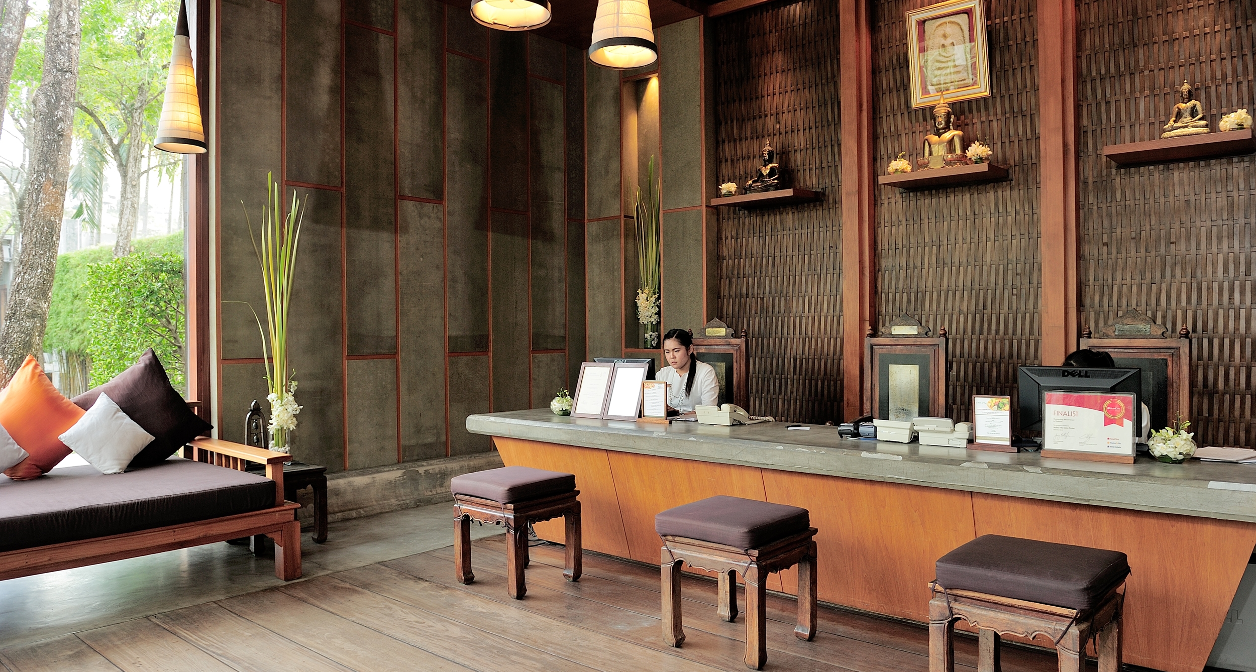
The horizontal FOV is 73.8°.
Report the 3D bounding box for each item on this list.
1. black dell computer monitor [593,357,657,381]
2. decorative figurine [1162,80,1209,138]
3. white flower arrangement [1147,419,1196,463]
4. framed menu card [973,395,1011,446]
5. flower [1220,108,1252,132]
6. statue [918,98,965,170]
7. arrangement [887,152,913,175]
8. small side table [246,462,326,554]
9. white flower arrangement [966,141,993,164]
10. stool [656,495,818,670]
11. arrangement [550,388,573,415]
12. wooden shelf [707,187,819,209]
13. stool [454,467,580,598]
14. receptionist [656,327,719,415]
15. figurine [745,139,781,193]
[{"bbox_3d":[-0.013,0.294,4.882,0.440,0.324,0.170,0,1,37],"label":"black dell computer monitor"},{"bbox_3d":[2.934,-1.192,4.407,0.220,0.270,0.125,0,1,39],"label":"decorative figurine"},{"bbox_3d":[2.037,0.381,3.136,0.160,0.150,0.160,0,1,39],"label":"white flower arrangement"},{"bbox_3d":[1.427,0.335,3.275,0.165,0.203,0.045,0,1,33],"label":"framed menu card"},{"bbox_3d":[3.090,-1.096,4.254,0.137,0.105,0.137,0,1,39],"label":"flower"},{"bbox_3d":[1.955,-1.259,5.212,0.260,0.425,0.170,0,1,39],"label":"statue"},{"bbox_3d":[1.743,-1.103,5.364,0.145,0.128,0.145,0,1,39],"label":"arrangement"},{"bbox_3d":[-1.995,0.963,4.714,0.417,0.432,0.442,0,1,40],"label":"small side table"},{"bbox_3d":[2.121,-1.109,5.052,0.145,0.122,0.145,0,1,39],"label":"white flower arrangement"},{"bbox_3d":[0.447,0.952,3.310,0.435,0.505,0.445,0,1,39],"label":"stool"},{"bbox_3d":[-0.376,0.376,4.812,0.136,0.157,0.136,0,0,0],"label":"arrangement"},{"bbox_3d":[1.011,-0.992,6.161,0.681,0.045,0.429,0,1,40],"label":"wooden shelf"},{"bbox_3d":[-0.534,0.925,4.015,0.423,0.508,0.429,0,1,40],"label":"stool"},{"bbox_3d":[0.373,0.583,4.956,0.460,1.200,0.600,0,1,39],"label":"receptionist"},{"bbox_3d":[0.968,-1.218,6.027,0.240,0.365,0.145,0,1,39],"label":"figurine"}]

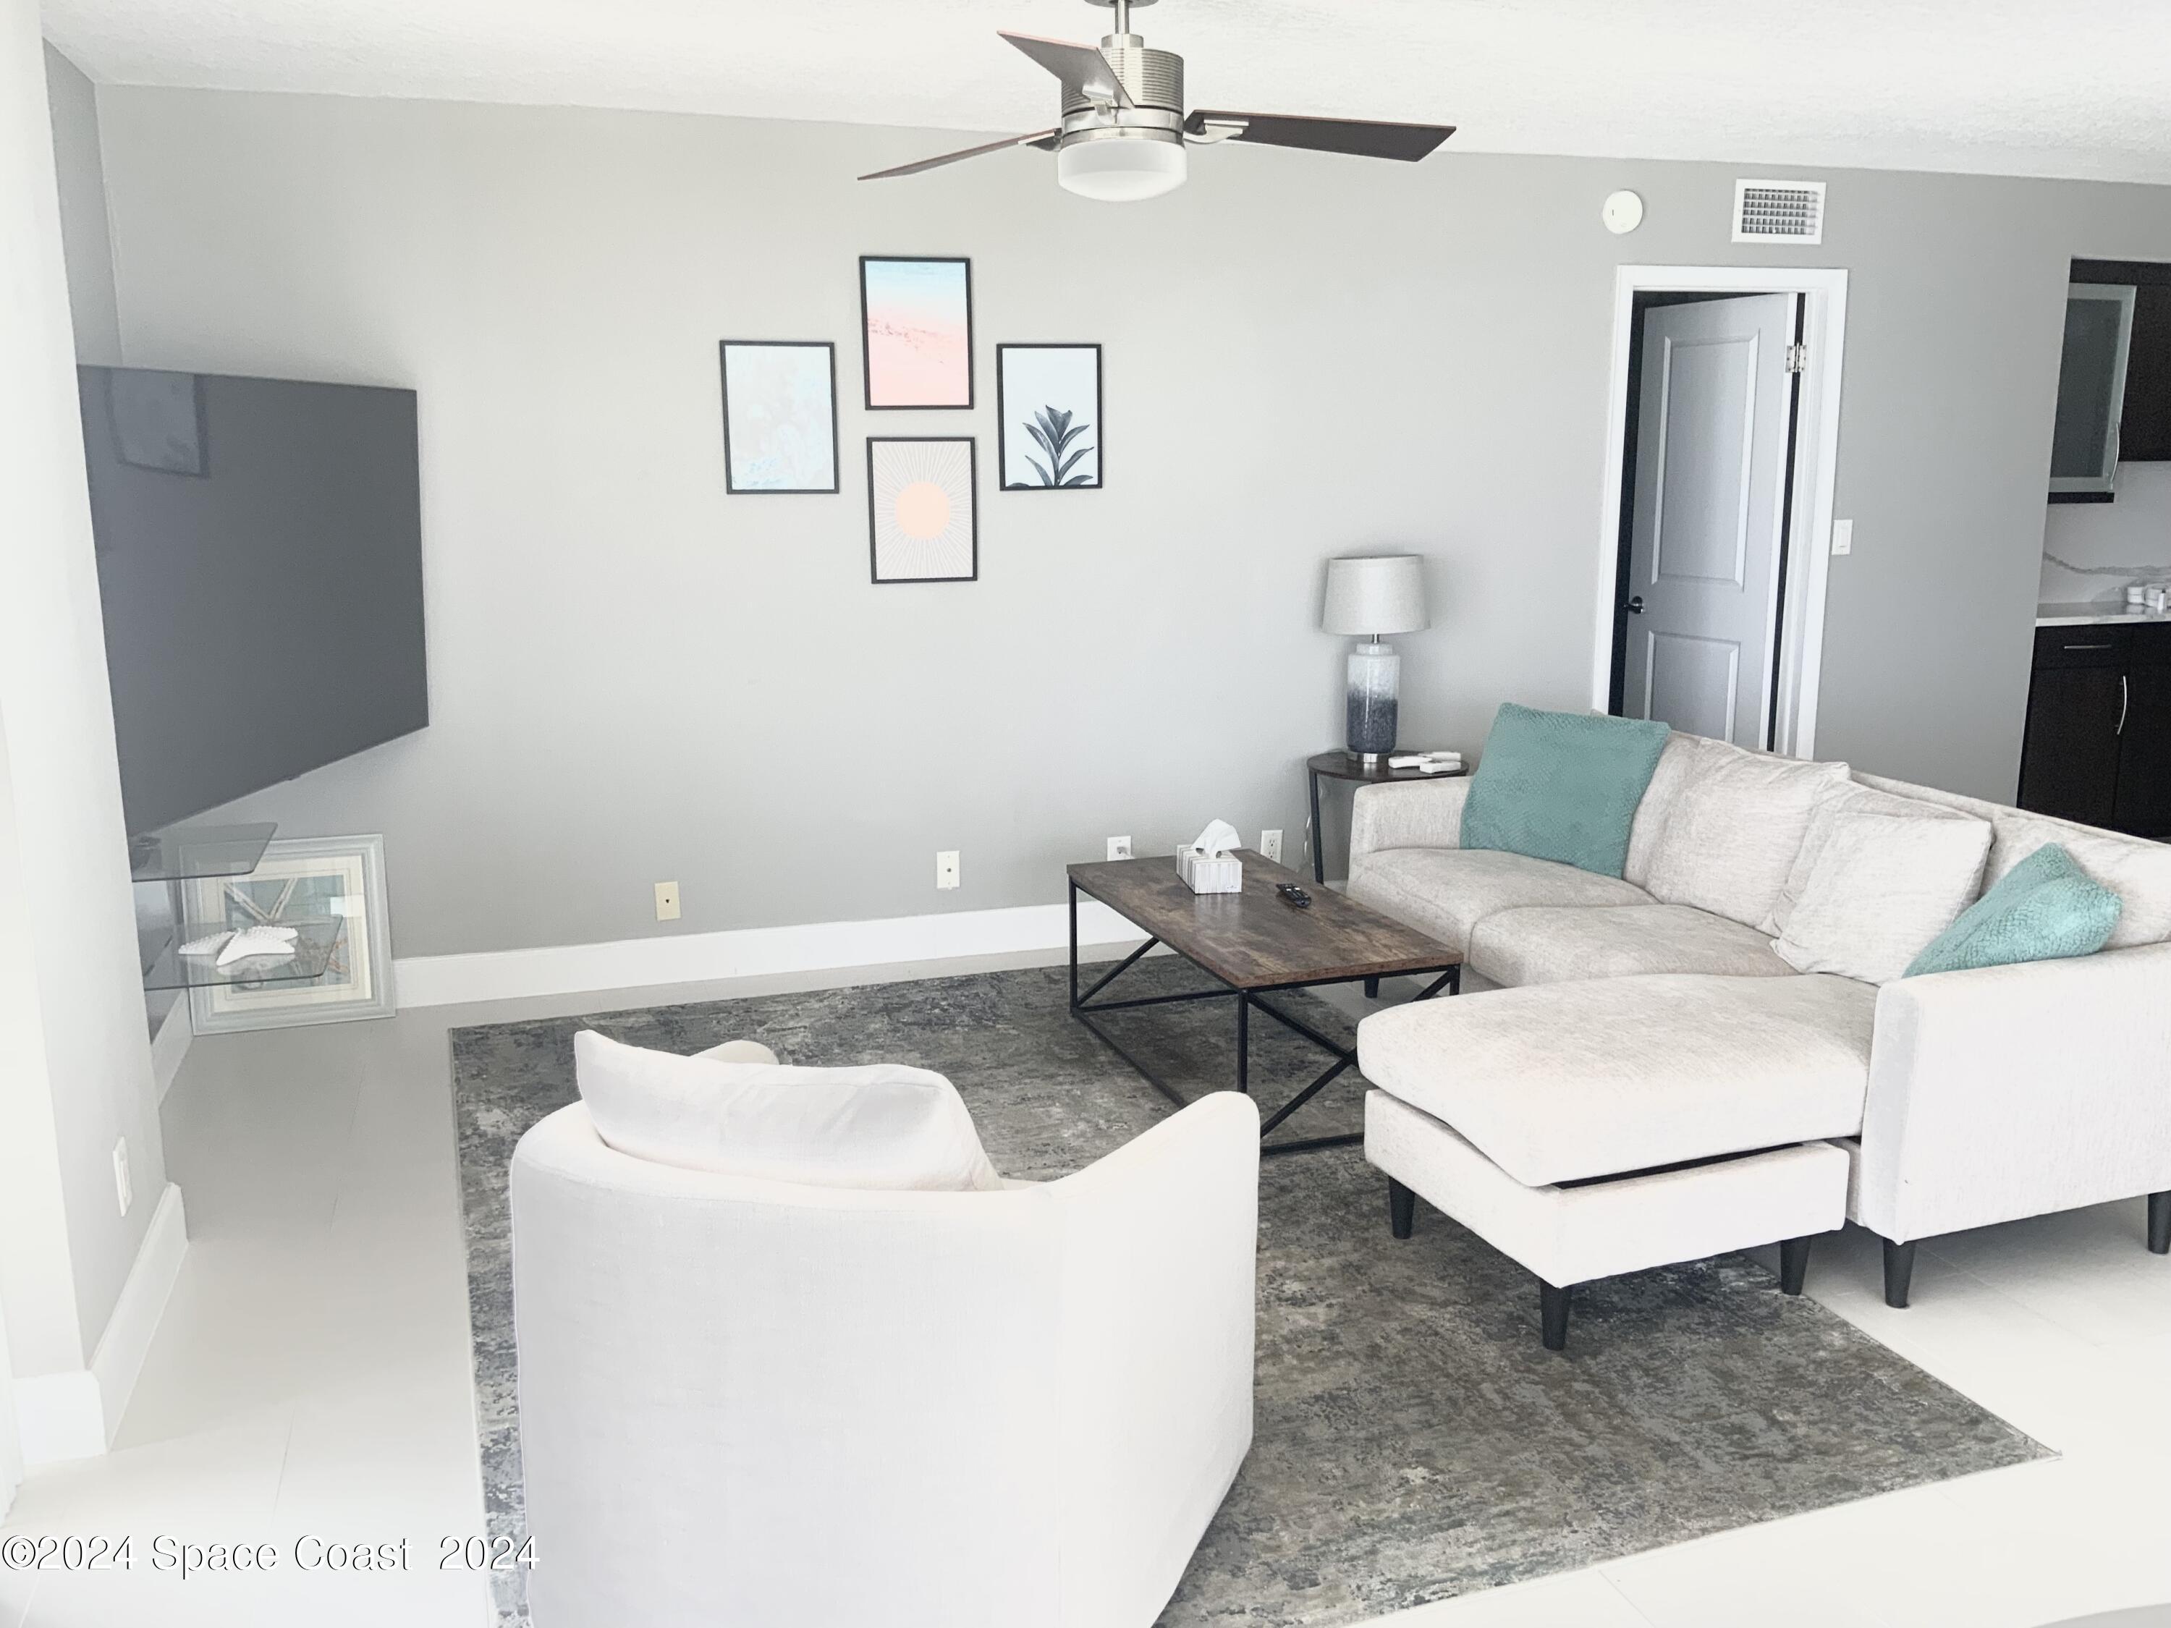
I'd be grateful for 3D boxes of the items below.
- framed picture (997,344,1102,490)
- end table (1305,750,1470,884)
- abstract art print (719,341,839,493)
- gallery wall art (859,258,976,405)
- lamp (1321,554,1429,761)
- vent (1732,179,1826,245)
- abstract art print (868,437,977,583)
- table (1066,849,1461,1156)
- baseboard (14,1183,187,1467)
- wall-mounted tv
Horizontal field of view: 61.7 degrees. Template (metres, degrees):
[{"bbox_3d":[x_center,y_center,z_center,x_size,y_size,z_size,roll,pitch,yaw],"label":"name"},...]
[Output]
[{"bbox_3d":[-0.103,-1.176,5.399,0.319,0.420,0.022,-4,12,-17],"label":"framed picture"},{"bbox_3d":[0.937,0.131,5.679,0.492,0.578,0.492,-4,12,-17],"label":"end table"},{"bbox_3d":[-0.865,-1.121,5.160,0.319,0.420,0.022,-4,12,-17],"label":"abstract art print"},{"bbox_3d":[-0.483,-1.379,5.234,0.319,0.420,0.022,-4,12,-17],"label":"gallery wall art"},{"bbox_3d":[0.891,-0.475,5.624,0.328,0.634,0.328,0,11,0],"label":"lamp"},{"bbox_3d":[2.301,-1.993,6.029,0.354,0.198,0.020,-4,12,-17],"label":"vent"},{"bbox_3d":[-0.476,-0.890,5.333,0.319,0.420,0.022,-4,12,-17],"label":"abstract art print"},{"bbox_3d":[0.405,0.433,4.551,0.553,0.415,1.135,-4,12,-19],"label":"table"},{"bbox_3d":[-1.718,0.865,3.214,0.117,0.140,0.820,-4,12,-17],"label":"baseboard"},{"bbox_3d":[-1.828,-0.519,4.077,0.060,0.886,1.537,2,11,3],"label":"wall-mounted tv"}]

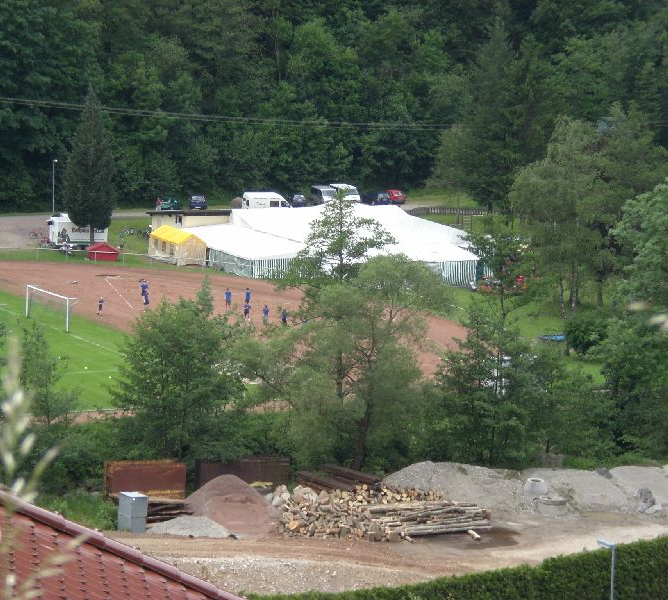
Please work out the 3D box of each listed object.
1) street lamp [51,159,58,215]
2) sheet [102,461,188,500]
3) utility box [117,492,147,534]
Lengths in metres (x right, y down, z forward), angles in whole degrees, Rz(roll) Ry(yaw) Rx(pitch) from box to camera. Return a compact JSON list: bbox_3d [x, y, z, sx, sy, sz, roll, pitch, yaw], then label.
[{"bbox_3d":[-28.906,-11.771,273.758,0.250,5.650,0.720,-5,10,-40],"label":"street lamp"},{"bbox_3d":[-10.108,9.675,141.347,4.350,2.050,0.200,2,9,6],"label":"sheet"},{"bbox_3d":[-9.999,10.629,131.623,0.940,1.800,1.159,-3,9,-33],"label":"utility box"}]

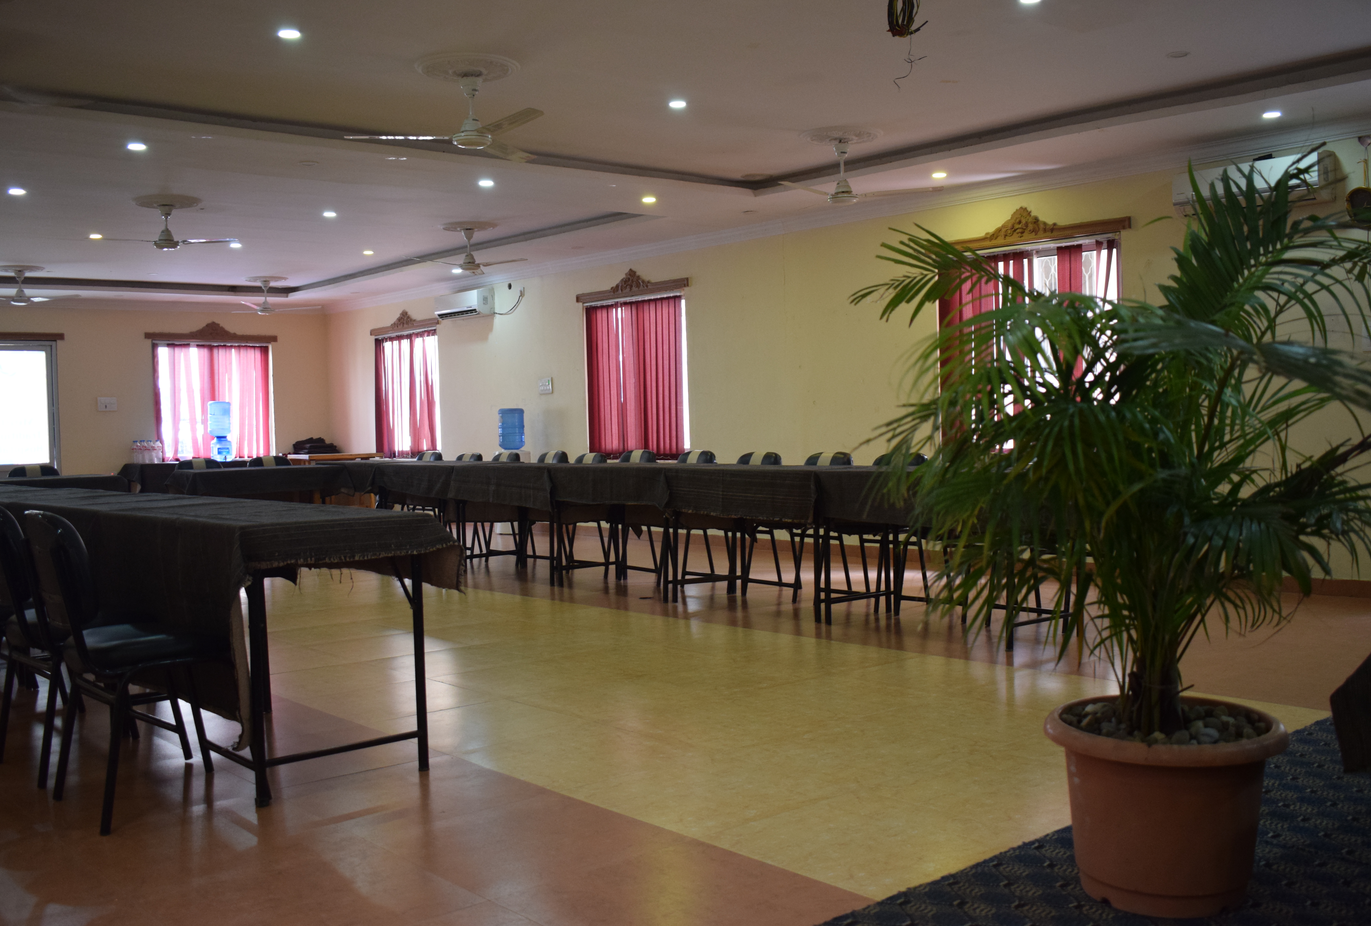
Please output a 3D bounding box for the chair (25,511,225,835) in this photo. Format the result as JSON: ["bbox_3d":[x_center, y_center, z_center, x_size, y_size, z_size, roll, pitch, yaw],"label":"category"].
[{"bbox_3d":[-1.491,0.532,3.535,0.540,0.860,0.460,-3,2,-42],"label":"chair"}]

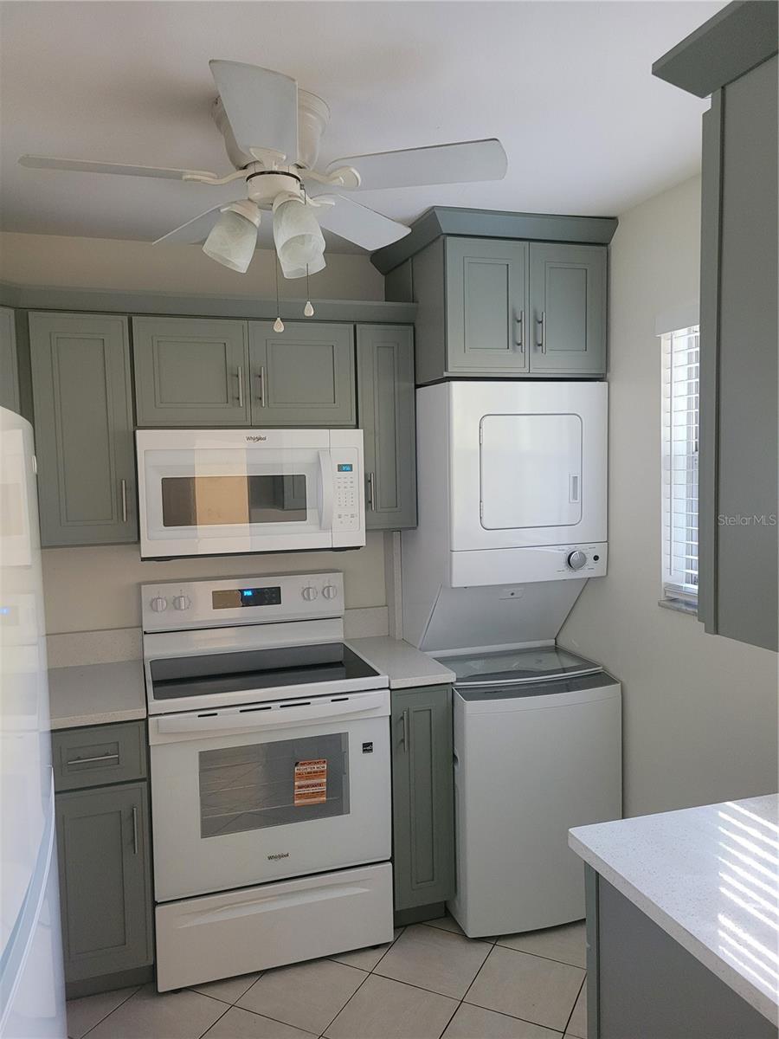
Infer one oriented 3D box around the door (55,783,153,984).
[{"bbox_3d":[-0.871,1.087,2.347,0.296,0.579,0.022,-3,5,-18],"label":"door"}]

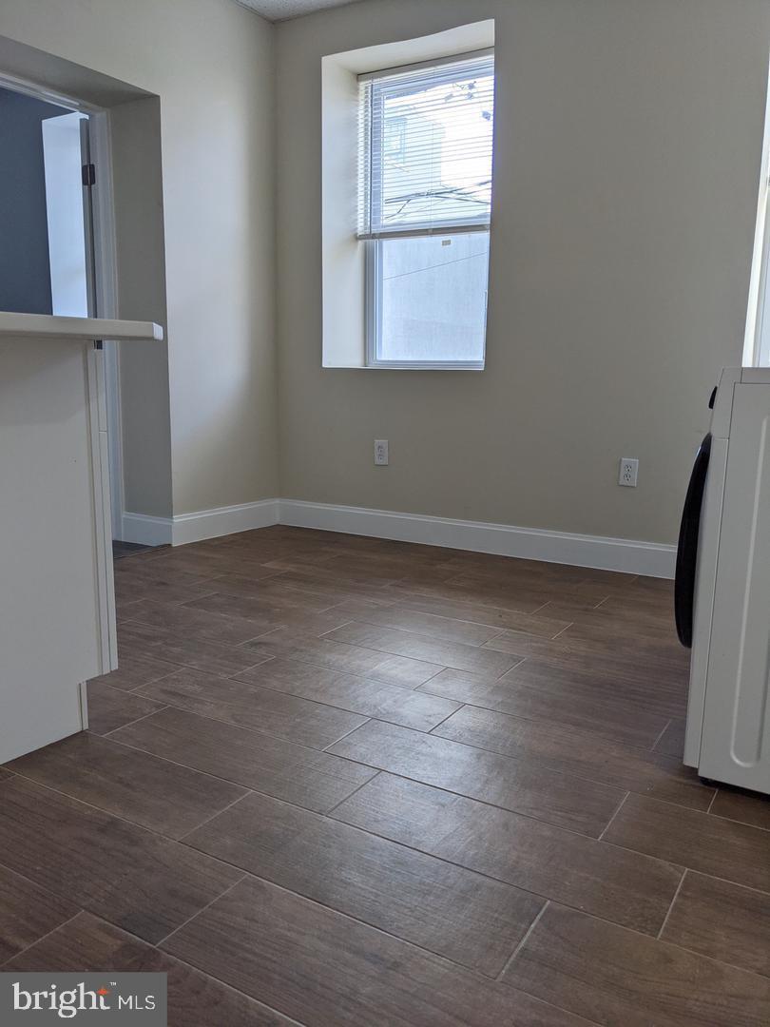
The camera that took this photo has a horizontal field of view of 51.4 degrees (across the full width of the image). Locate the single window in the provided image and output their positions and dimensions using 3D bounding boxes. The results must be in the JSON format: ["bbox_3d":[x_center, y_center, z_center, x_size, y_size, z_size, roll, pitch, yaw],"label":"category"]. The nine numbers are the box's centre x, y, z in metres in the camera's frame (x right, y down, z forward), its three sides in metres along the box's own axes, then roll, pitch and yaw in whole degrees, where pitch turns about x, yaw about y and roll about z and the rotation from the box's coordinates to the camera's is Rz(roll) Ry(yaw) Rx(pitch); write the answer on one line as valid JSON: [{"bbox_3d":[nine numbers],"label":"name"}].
[{"bbox_3d":[0.238,-1.449,3.981,0.866,1.439,0.110,7,12,31],"label":"single window"}]

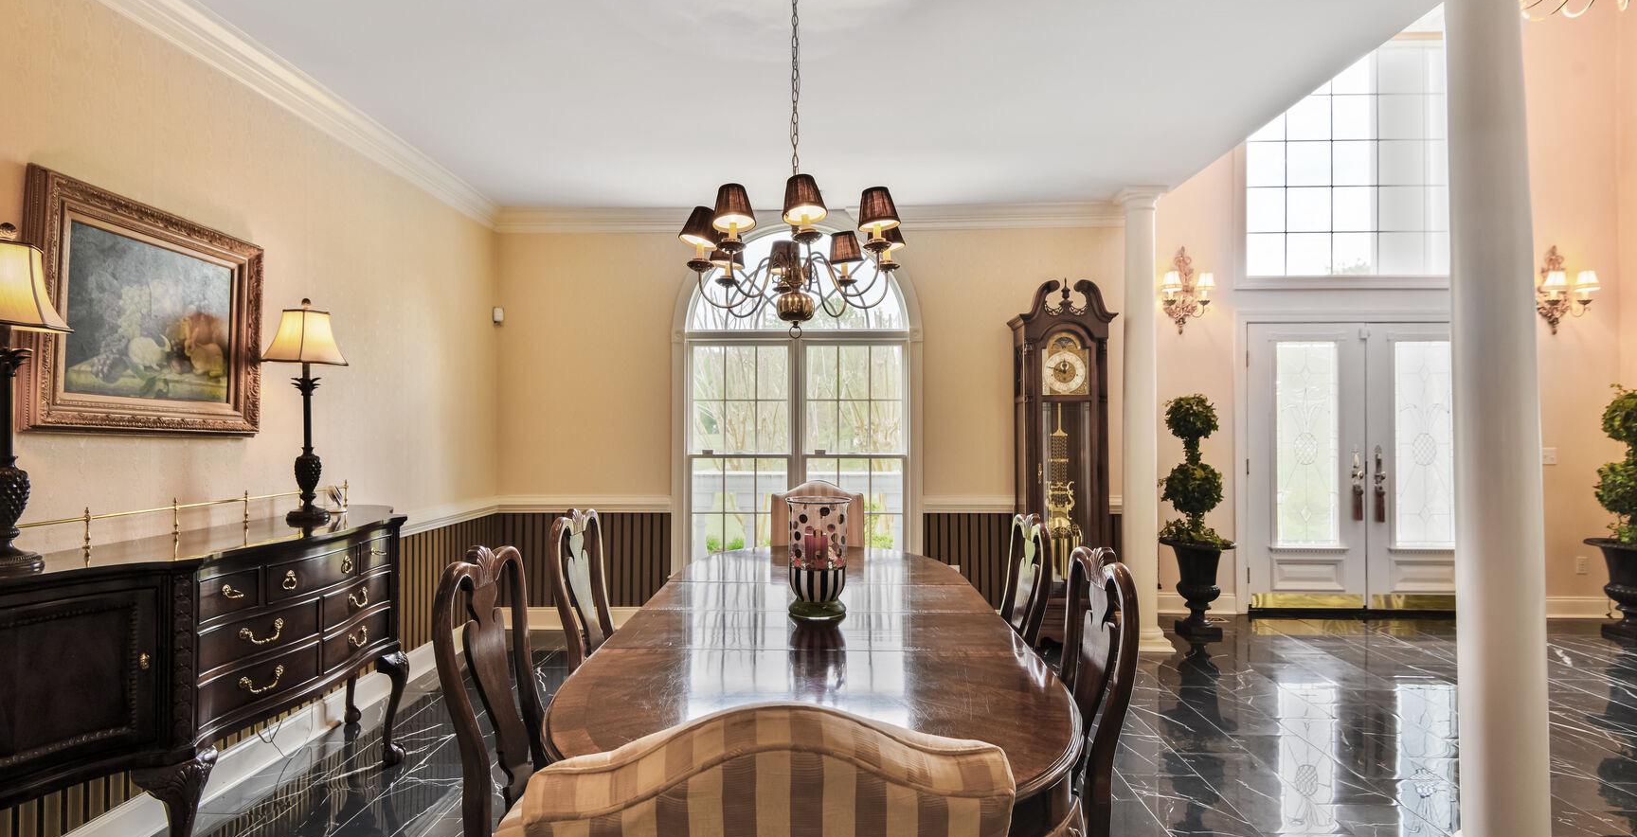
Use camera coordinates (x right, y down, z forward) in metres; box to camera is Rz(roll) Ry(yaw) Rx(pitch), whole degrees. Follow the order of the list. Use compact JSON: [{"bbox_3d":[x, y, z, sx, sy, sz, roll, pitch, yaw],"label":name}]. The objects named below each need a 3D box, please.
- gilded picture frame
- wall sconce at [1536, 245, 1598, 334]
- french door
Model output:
[{"bbox_3d":[-2.140,-0.322,2.374,0.075,0.725,0.765,0,-1,1],"label":"gilded picture frame"},{"bbox_3d":[5.168,-0.911,5.018,0.390,0.630,0.220,0,-1,1],"label":"wall sconce"},{"bbox_3d":[3.877,0.334,5.158,1.650,2.040,0.080,0,-1,1],"label":"french door"}]

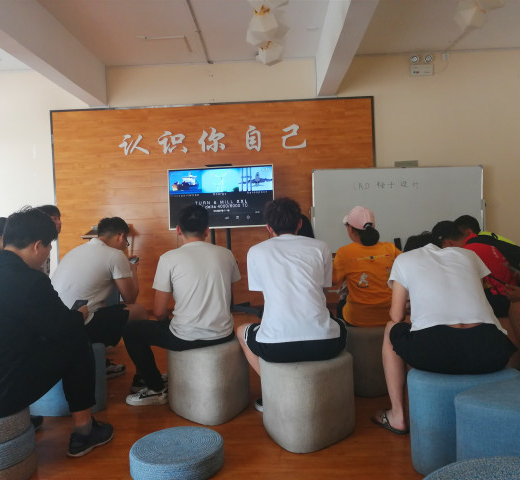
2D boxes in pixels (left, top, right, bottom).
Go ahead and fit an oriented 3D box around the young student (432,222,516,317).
[{"bbox_3d":[1.359,0.383,3.225,0.740,1.060,0.520,-1,2,34],"label":"young student"}]

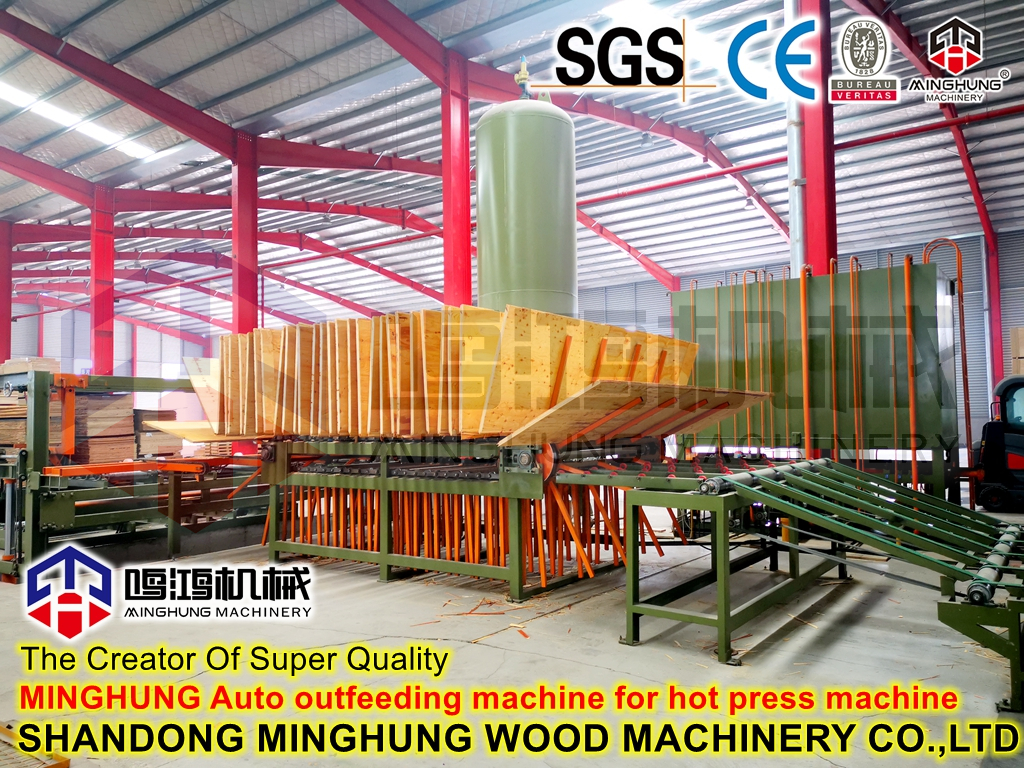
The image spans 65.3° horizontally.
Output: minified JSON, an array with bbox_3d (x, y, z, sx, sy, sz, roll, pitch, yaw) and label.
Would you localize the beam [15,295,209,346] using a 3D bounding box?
[{"bbox_3d":[-37.540,-6.112,77.718,0.314,0.862,17.836,-3,-12,37],"label":"beam"}]

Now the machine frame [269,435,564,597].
[{"bbox_3d":[-0.645,1.381,9.543,4.108,1.501,2.640,-3,-3,35],"label":"machine frame"}]

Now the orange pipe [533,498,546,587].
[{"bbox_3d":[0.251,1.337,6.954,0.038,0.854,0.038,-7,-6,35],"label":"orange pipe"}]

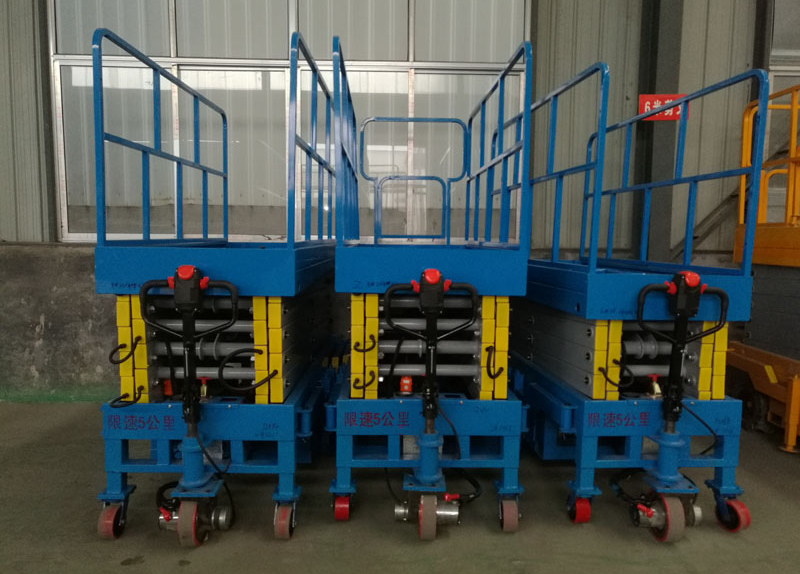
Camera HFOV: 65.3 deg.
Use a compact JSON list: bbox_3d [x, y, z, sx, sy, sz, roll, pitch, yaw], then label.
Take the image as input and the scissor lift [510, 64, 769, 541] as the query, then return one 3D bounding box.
[{"bbox_3d":[1.280,0.024,4.081,0.953,2.390,2.170,1,5,-5],"label":"scissor lift"}]

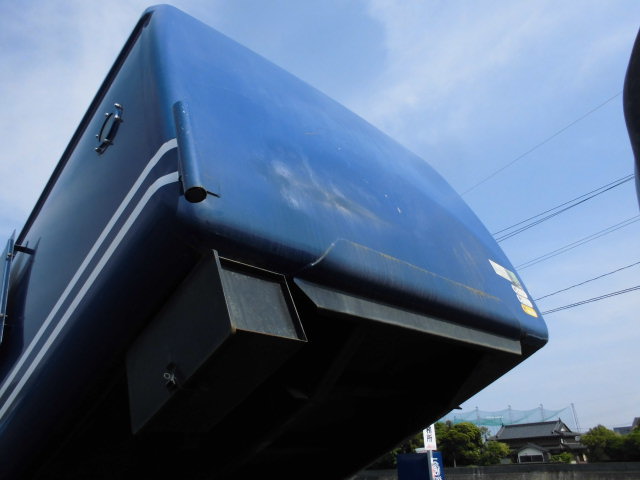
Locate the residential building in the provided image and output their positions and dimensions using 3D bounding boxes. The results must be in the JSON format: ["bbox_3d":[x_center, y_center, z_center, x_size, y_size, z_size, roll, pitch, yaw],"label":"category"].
[{"bbox_3d":[37.641,35.228,83.000,9.500,7.328,11.172,19,-32,-36],"label":"residential building"}]

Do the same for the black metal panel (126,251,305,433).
[{"bbox_3d":[-0.253,0.254,1.112,0.195,0.200,0.401,20,-55,-41],"label":"black metal panel"}]

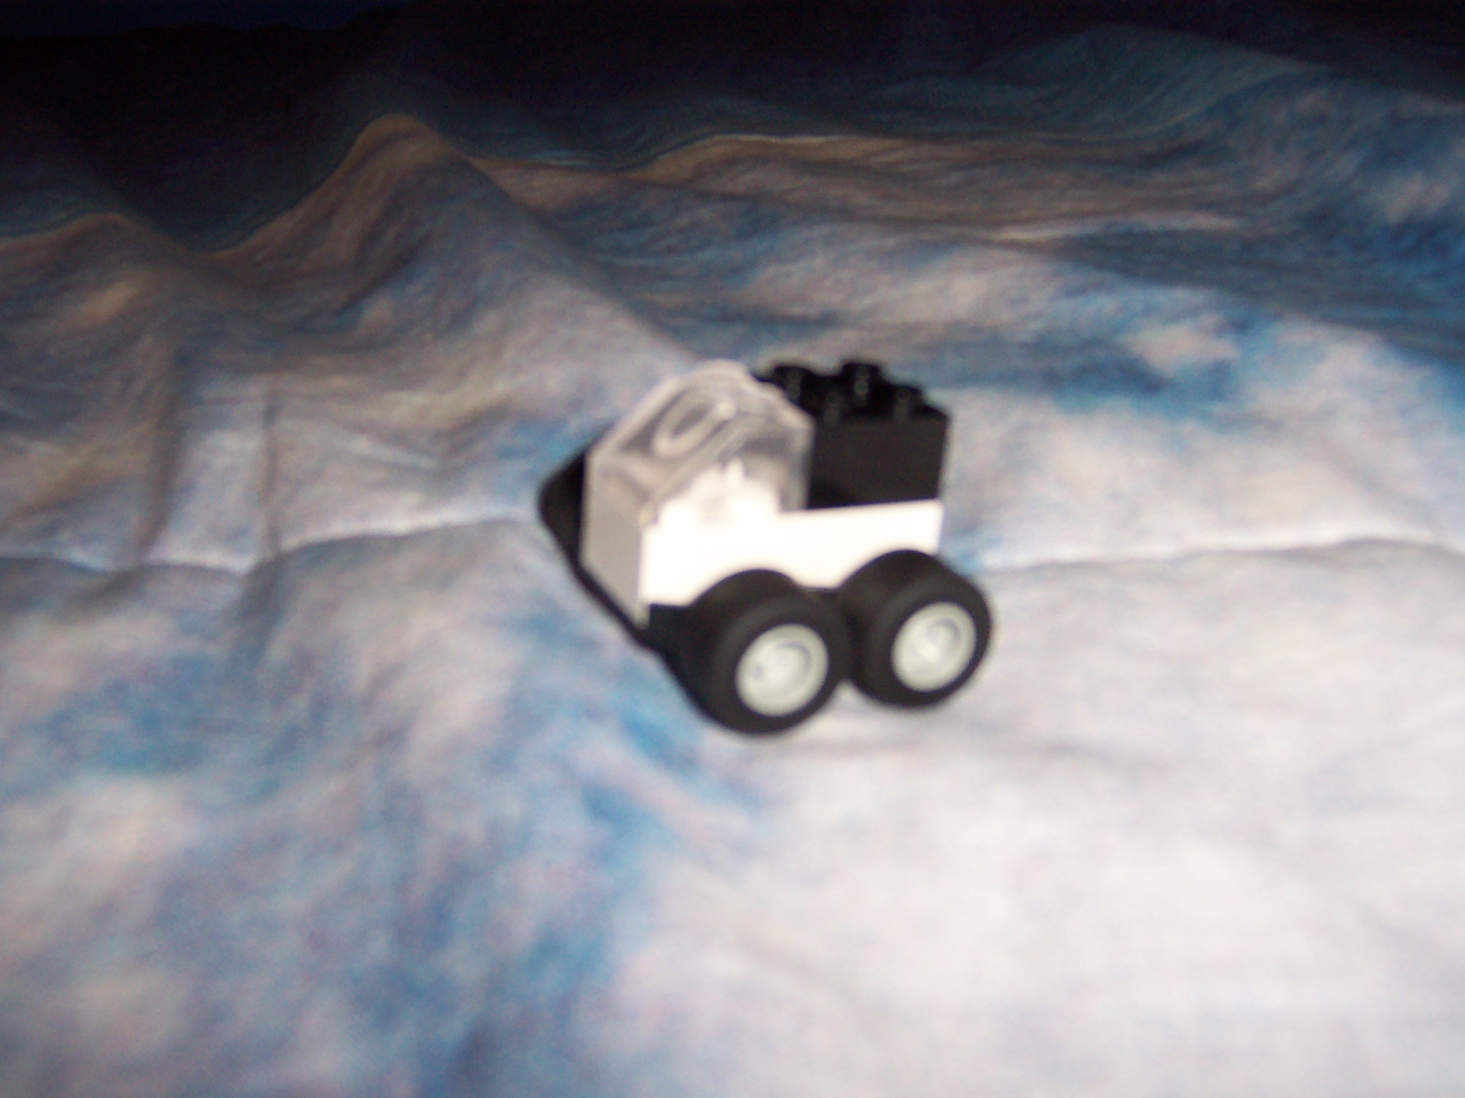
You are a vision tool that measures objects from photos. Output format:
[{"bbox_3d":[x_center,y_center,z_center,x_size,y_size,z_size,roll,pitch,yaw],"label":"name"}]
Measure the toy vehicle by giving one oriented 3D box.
[{"bbox_3d":[0.003,-0.004,0.154,0.032,0.027,0.045,-5,24,-25],"label":"toy vehicle"}]

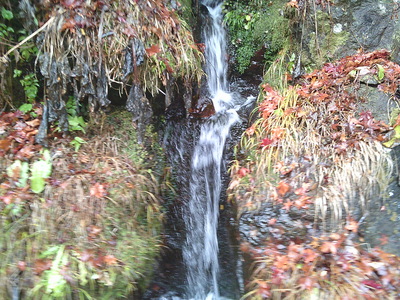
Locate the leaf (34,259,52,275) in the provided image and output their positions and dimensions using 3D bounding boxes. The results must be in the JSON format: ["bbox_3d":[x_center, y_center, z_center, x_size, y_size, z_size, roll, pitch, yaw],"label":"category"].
[{"bbox_3d":[-0.566,0.421,1.420,0.065,0.012,0.058,0,57,-3],"label":"leaf"}]

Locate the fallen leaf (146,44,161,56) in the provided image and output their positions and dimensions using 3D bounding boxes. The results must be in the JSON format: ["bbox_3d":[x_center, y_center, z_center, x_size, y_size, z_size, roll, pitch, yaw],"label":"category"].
[{"bbox_3d":[-0.204,-0.436,1.720,0.061,0.062,0.012,0,-21,0],"label":"fallen leaf"}]

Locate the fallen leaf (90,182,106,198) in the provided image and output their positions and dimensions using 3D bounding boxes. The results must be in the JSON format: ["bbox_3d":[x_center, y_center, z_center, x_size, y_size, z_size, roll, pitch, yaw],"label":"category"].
[{"bbox_3d":[-0.393,0.157,1.520,0.062,0.066,0.012,0,-27,-3],"label":"fallen leaf"}]

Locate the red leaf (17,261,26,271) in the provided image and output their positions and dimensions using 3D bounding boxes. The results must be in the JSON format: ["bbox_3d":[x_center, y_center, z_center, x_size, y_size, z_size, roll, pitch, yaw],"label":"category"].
[{"bbox_3d":[-0.645,0.417,1.420,0.036,0.012,0.036,0,60,0],"label":"red leaf"}]

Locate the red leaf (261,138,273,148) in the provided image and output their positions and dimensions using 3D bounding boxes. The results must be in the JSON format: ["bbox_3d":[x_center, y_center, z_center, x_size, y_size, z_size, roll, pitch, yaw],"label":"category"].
[{"bbox_3d":[0.283,-0.028,1.670,0.051,0.012,0.050,0,60,7],"label":"red leaf"}]

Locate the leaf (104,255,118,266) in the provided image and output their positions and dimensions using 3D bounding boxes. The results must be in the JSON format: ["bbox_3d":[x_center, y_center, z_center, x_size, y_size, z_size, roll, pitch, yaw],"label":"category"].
[{"bbox_3d":[-0.322,0.402,1.430,0.051,0.012,0.044,0,57,-7],"label":"leaf"}]

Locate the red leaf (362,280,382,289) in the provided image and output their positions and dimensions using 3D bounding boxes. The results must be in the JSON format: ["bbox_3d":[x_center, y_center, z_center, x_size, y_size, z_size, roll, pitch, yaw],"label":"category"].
[{"bbox_3d":[0.602,0.469,1.370,0.070,0.012,0.035,0,31,6],"label":"red leaf"}]

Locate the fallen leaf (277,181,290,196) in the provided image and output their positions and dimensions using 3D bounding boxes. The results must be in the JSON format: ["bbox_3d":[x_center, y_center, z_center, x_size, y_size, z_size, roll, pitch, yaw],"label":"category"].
[{"bbox_3d":[0.340,0.157,1.600,0.057,0.066,0.012,0,-24,6],"label":"fallen leaf"}]

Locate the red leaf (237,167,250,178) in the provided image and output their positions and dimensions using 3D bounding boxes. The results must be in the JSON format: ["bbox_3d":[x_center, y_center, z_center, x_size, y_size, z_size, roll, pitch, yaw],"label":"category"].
[{"bbox_3d":[0.178,0.092,1.610,0.057,0.054,0.012,0,-27,6],"label":"red leaf"}]

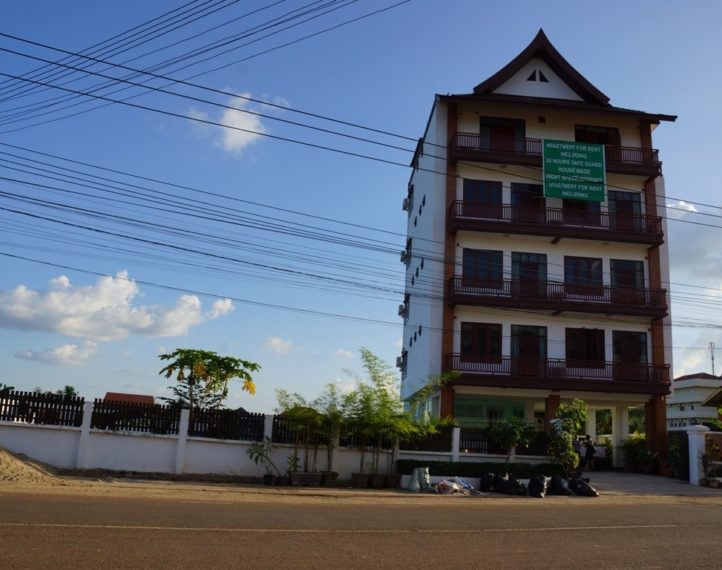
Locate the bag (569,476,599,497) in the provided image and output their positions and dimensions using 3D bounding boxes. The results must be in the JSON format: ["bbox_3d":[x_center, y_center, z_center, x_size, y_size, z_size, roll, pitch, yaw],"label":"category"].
[{"bbox_3d":[7.162,6.469,22.841,0.880,0.590,0.720,4,-13,-4],"label":"bag"}]

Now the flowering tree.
[{"bbox_3d":[-5.496,4.407,25.142,3.500,4.270,3.300,4,-13,-4],"label":"flowering tree"}]

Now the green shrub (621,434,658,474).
[{"bbox_3d":[11.379,6.901,28.994,1.500,1.550,1.400,4,-13,-4],"label":"green shrub"}]

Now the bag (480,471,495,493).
[{"bbox_3d":[4.128,6.428,23.157,0.520,0.600,0.550,4,-13,-4],"label":"bag"}]

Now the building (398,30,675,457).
[{"bbox_3d":[8.030,-0.983,36.770,10.900,20.400,10.800,4,-13,-4],"label":"building"}]

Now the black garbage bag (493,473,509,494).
[{"bbox_3d":[4.513,6.405,22.958,0.580,0.660,0.600,4,-13,-4],"label":"black garbage bag"}]

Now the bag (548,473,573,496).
[{"bbox_3d":[6.396,6.411,22.751,0.720,0.650,0.680,4,-13,-4],"label":"bag"}]

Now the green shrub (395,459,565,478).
[{"bbox_3d":[3.979,6.169,23.727,5.750,0.640,0.700,4,-13,-5],"label":"green shrub"}]

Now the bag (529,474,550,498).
[{"bbox_3d":[5.673,6.387,22.552,0.700,0.710,0.650,4,-13,-4],"label":"bag"}]

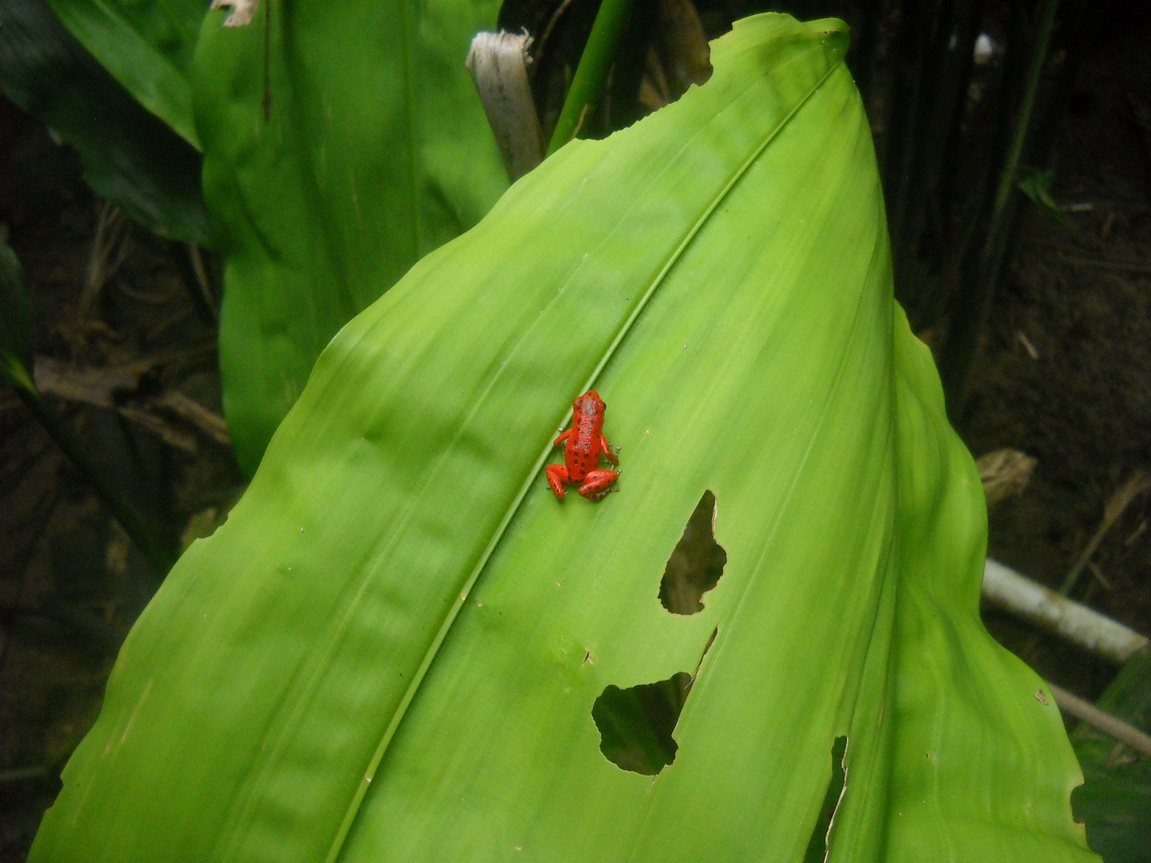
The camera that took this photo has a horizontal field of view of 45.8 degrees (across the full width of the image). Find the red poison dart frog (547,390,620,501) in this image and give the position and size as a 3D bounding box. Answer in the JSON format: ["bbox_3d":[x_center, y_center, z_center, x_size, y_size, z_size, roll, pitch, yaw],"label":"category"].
[{"bbox_3d":[0.002,0.003,0.276,0.015,0.009,0.022,3,55,9],"label":"red poison dart frog"}]

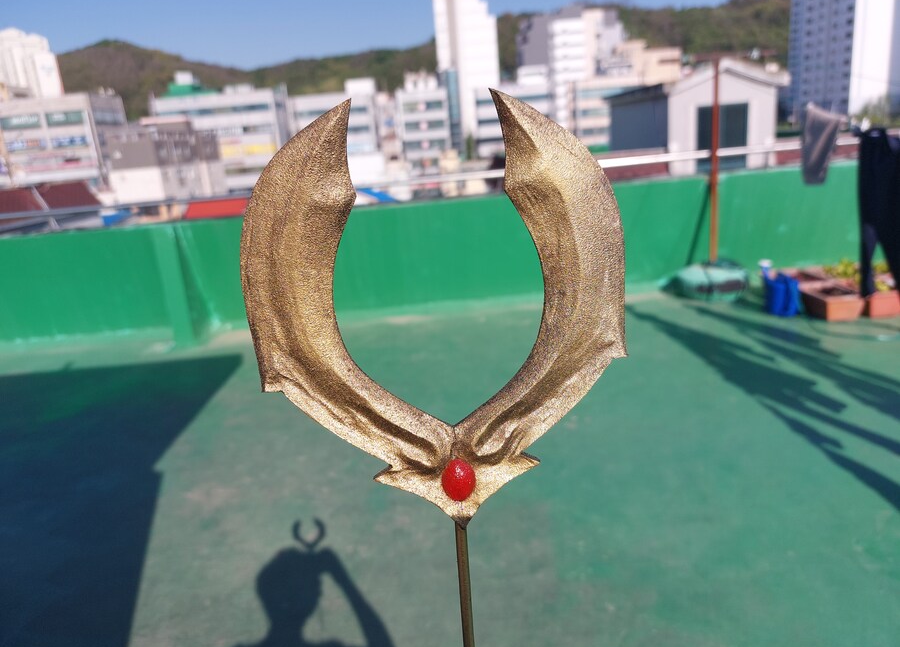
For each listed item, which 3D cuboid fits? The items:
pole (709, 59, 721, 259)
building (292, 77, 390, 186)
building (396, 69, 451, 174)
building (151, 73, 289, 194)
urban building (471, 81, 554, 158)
[{"bbox_3d":[2.783,-1.623,6.846,0.065,2.178,0.065,-5,13,0],"label":"pole"},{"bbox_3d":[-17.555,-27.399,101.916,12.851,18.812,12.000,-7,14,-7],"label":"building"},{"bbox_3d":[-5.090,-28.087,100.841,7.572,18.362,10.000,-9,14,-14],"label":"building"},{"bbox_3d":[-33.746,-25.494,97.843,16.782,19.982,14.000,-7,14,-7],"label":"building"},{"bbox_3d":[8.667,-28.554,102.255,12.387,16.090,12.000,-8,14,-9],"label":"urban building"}]

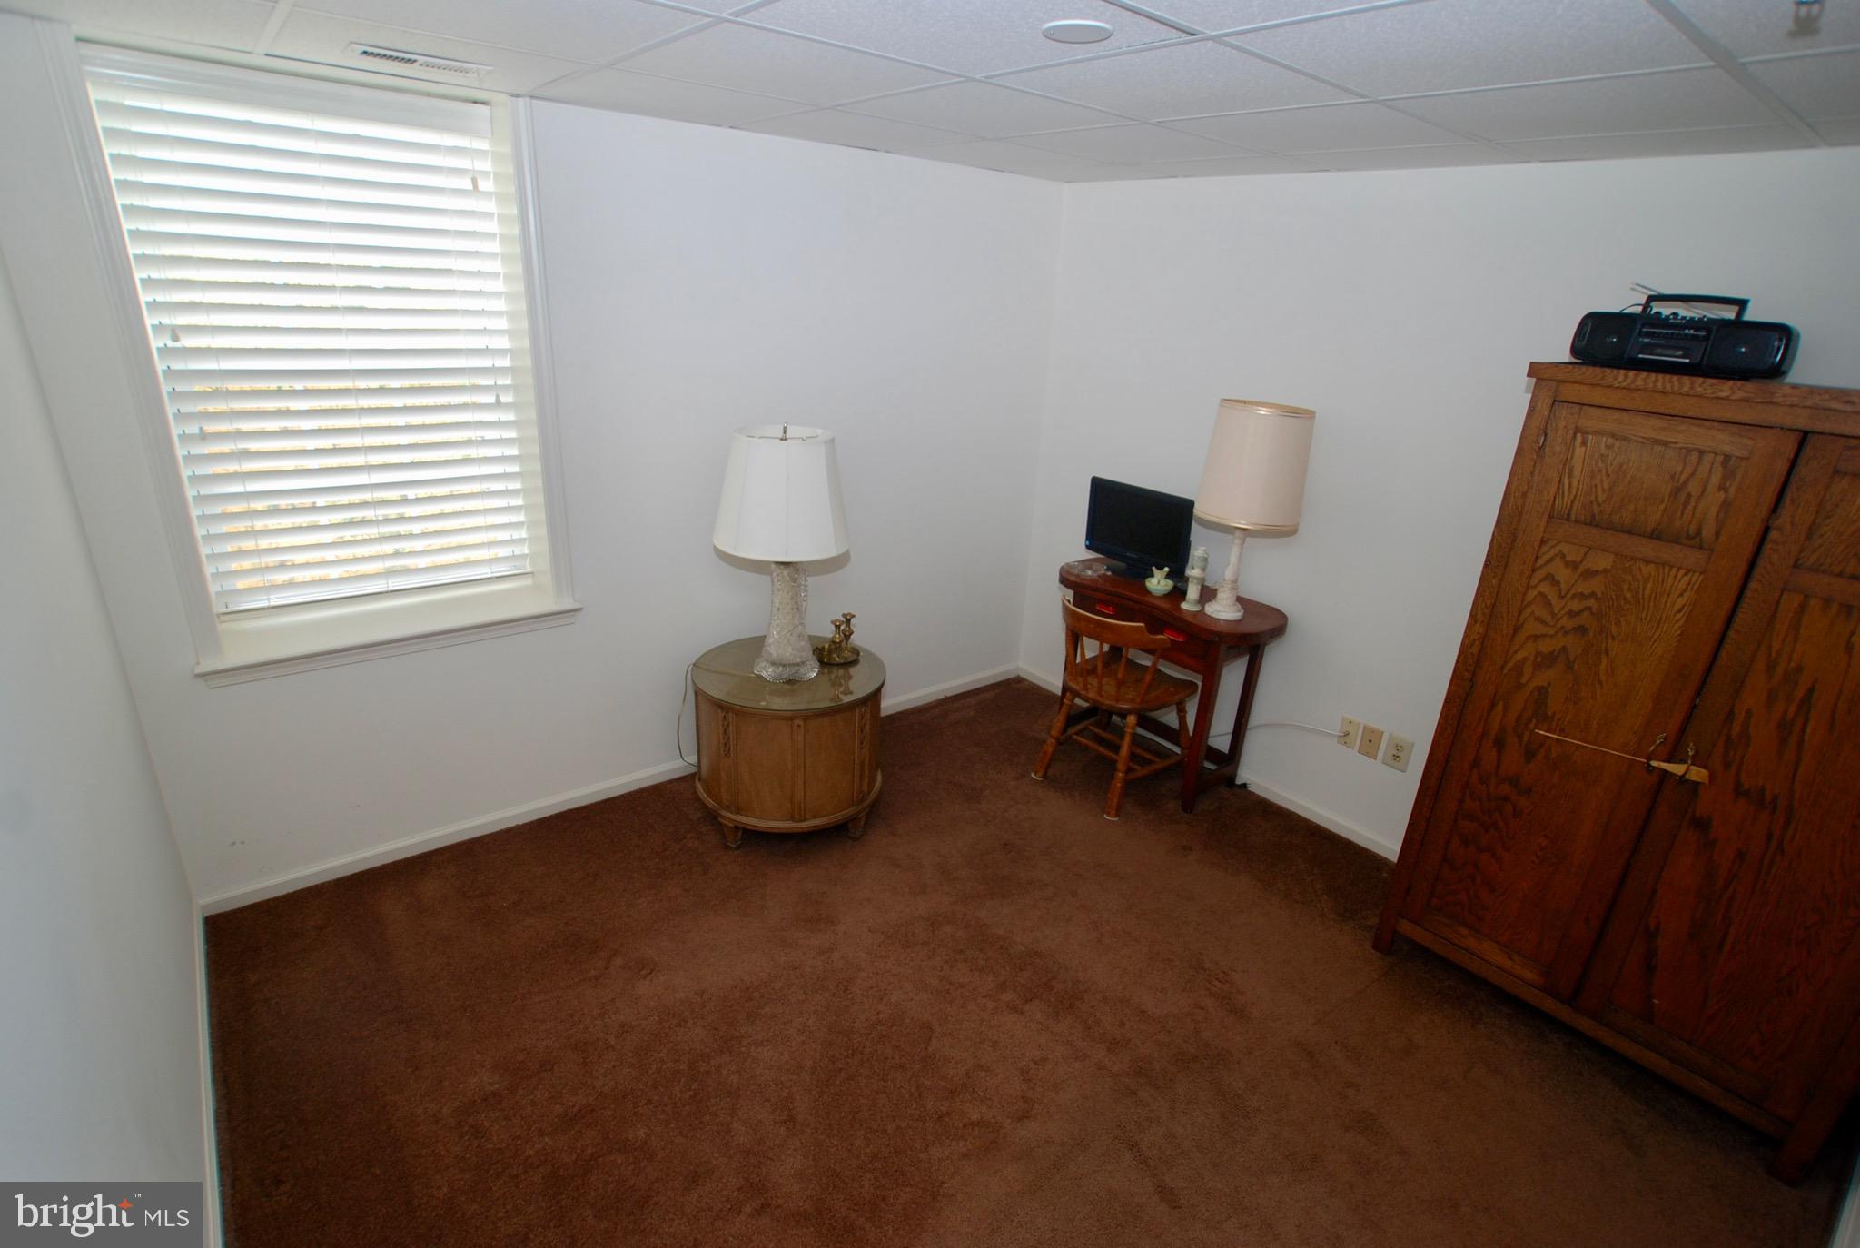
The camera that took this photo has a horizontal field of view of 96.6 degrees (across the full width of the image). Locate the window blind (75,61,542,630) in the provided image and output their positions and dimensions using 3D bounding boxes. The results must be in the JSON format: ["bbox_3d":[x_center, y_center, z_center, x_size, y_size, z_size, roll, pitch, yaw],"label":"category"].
[{"bbox_3d":[-1.657,-0.716,2.395,0.835,1.360,0.070,-14,28,-36],"label":"window blind"}]

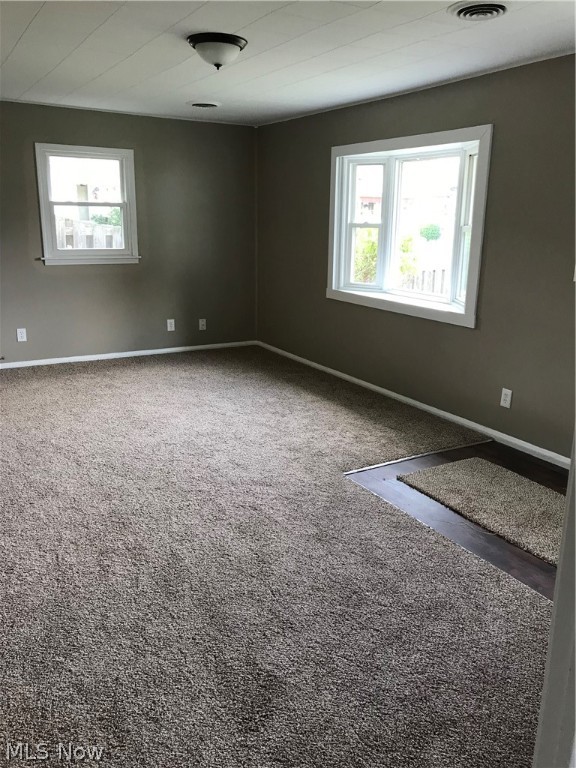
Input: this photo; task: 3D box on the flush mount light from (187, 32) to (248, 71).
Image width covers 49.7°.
[{"bbox_3d":[-0.384,-1.806,3.416,0.330,0.145,0.330,1,15,0],"label":"flush mount light"}]

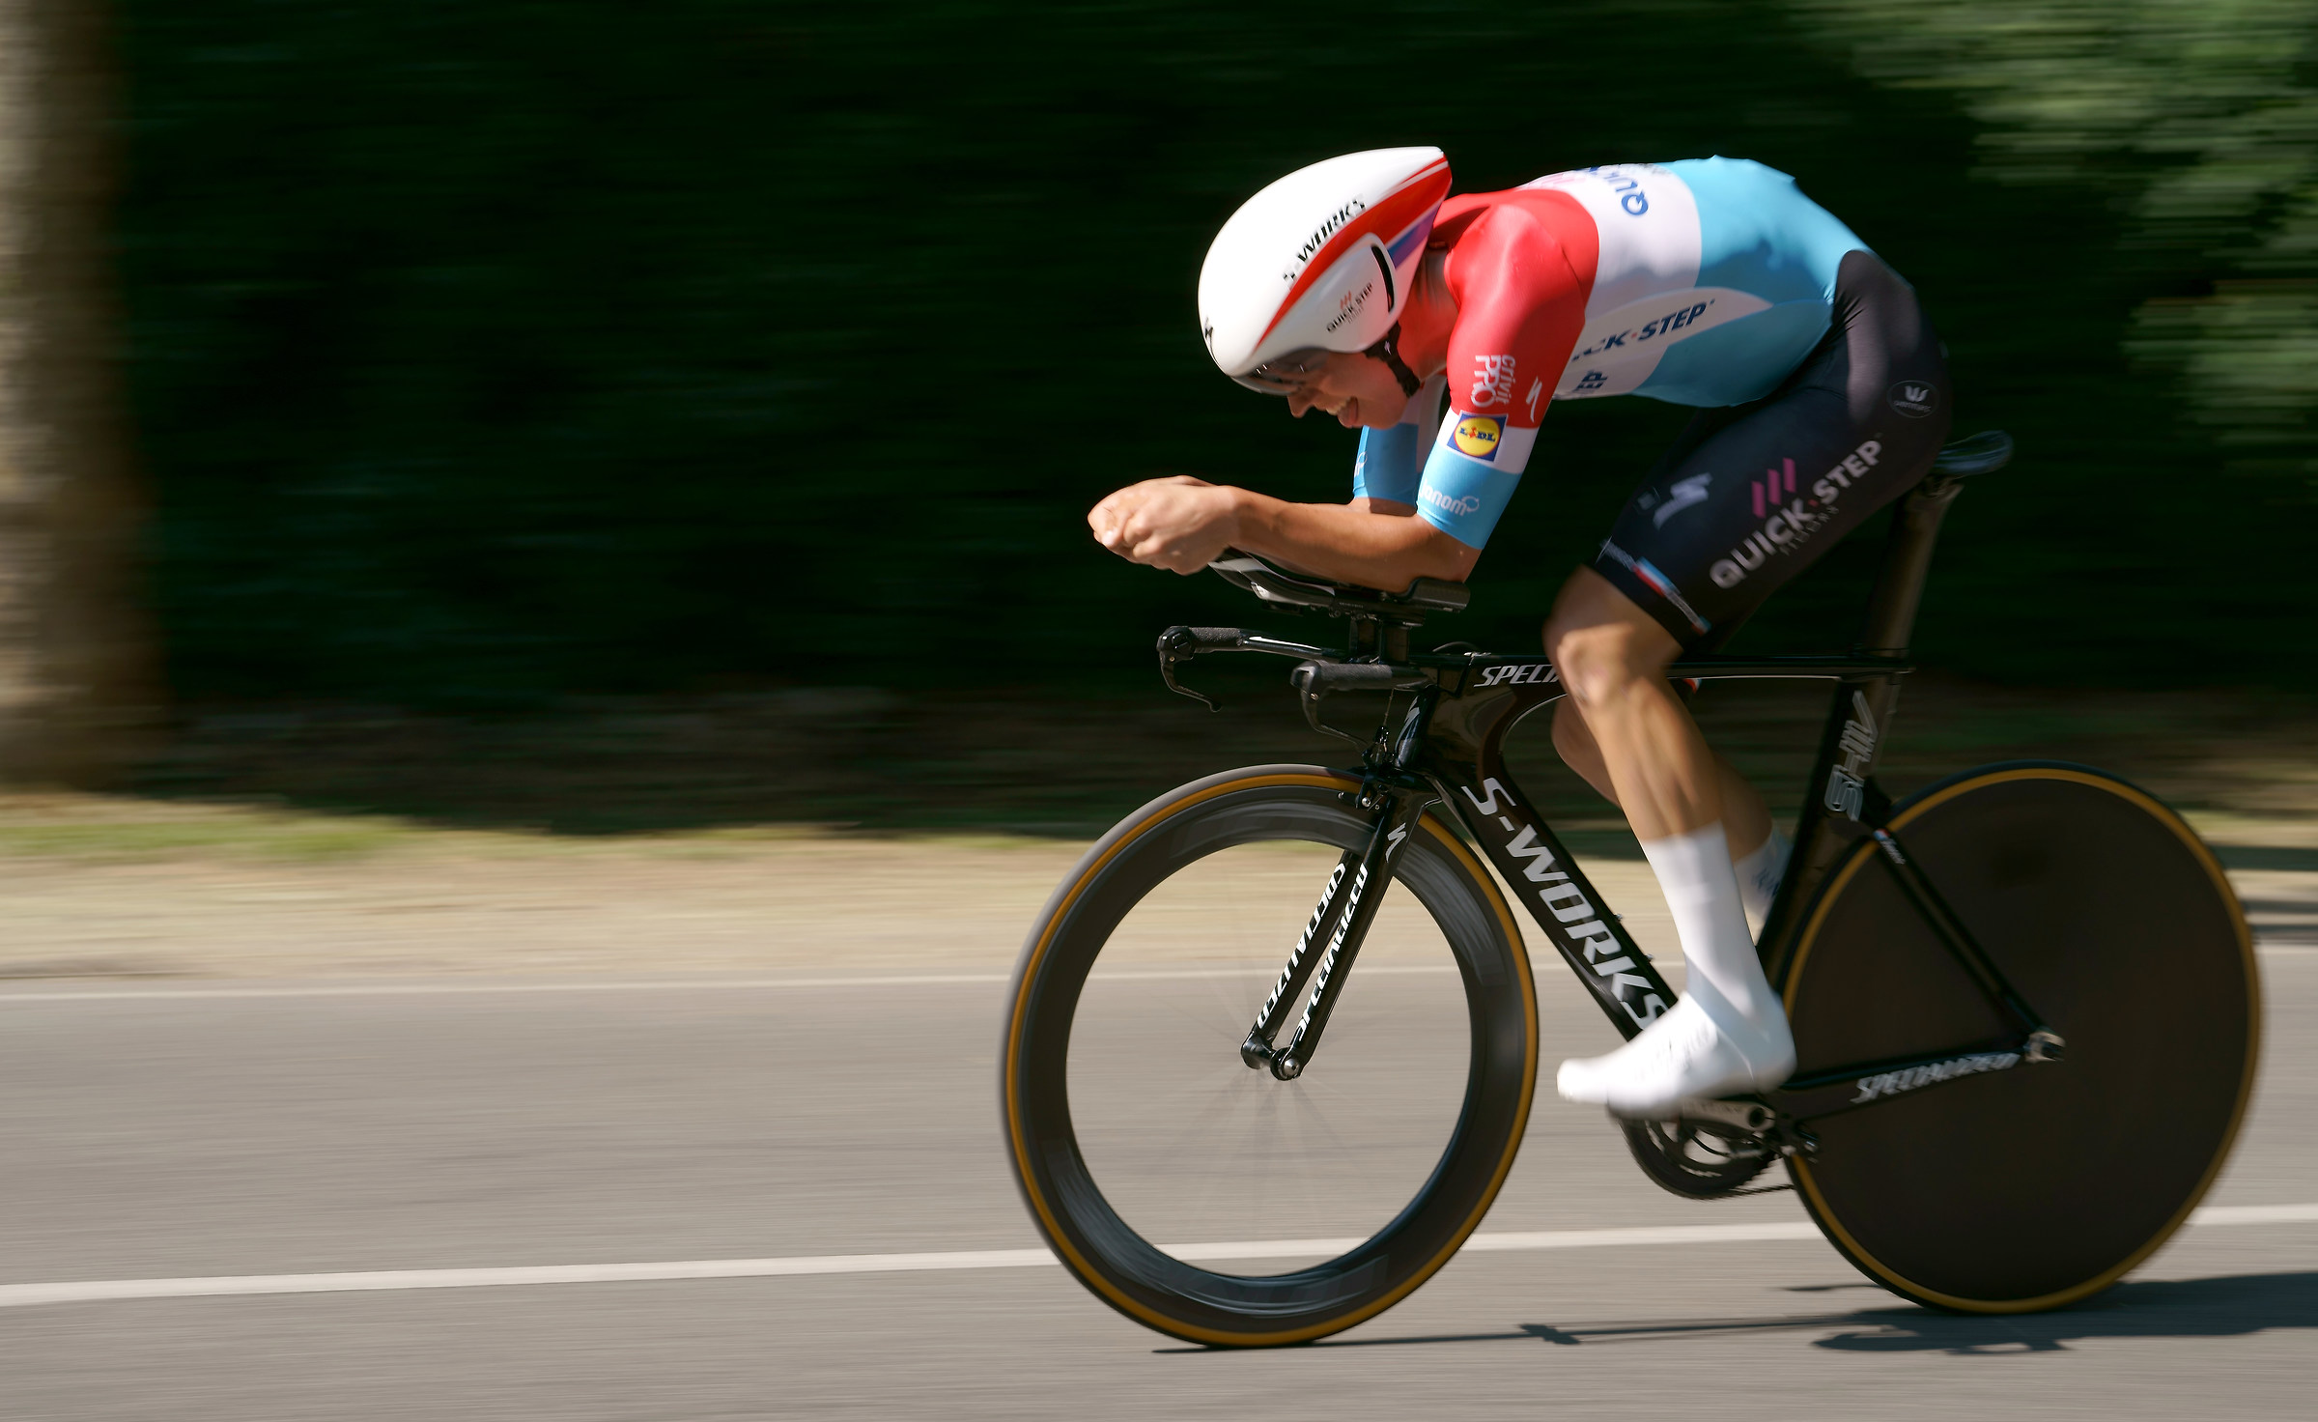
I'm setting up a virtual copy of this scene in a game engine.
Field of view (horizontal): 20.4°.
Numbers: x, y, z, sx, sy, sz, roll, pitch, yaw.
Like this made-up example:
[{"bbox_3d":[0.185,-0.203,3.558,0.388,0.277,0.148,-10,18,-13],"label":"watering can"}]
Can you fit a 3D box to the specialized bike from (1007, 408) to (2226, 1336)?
[{"bbox_3d":[0.594,0.201,7.574,1.650,1.065,0.420,0,6,-22],"label":"specialized bike"}]

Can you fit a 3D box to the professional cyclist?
[{"bbox_3d":[0.415,-0.096,7.459,1.100,1.110,0.430,0,6,-22],"label":"professional cyclist"}]

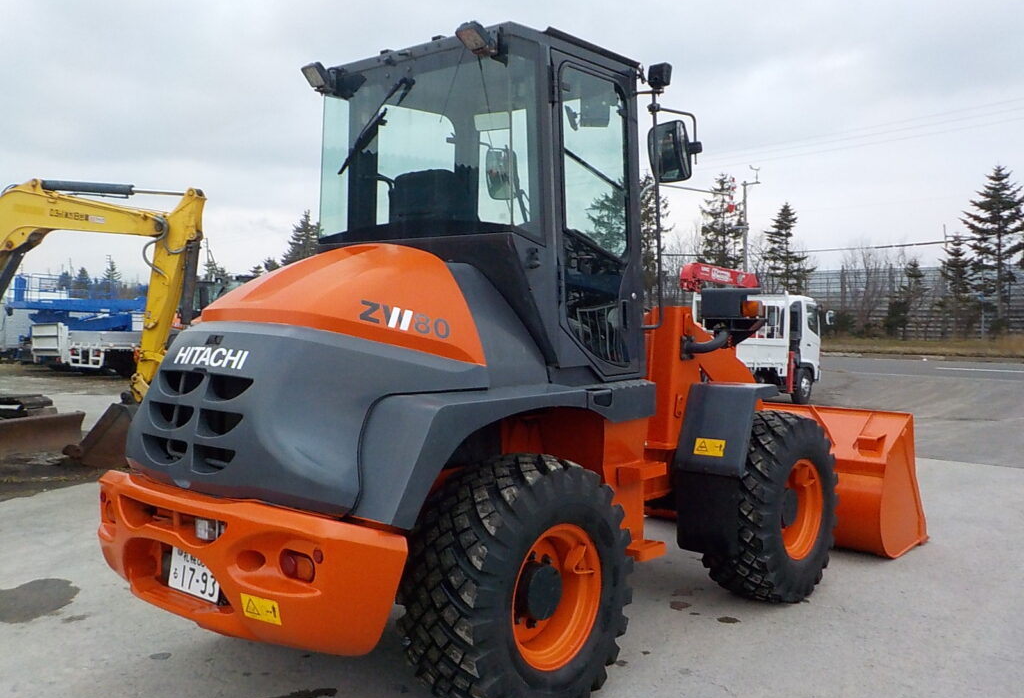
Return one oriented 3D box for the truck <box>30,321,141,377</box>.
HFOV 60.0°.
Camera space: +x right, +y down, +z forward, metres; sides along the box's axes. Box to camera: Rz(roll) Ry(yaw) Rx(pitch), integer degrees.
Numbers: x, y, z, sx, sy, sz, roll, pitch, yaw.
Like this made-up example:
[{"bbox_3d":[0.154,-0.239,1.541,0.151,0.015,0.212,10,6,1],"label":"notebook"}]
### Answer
[{"bbox_3d":[-12.507,-0.177,28.272,2.050,1.950,5.000,1,2,40],"label":"truck"}]

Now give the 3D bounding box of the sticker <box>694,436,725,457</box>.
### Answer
[{"bbox_3d":[1.073,0.535,4.810,0.180,0.090,0.004,2,-15,43],"label":"sticker"}]

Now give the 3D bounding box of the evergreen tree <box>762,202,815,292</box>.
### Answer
[{"bbox_3d":[18.581,-4.805,60.115,3.700,10.340,3.700,0,1,0],"label":"evergreen tree"}]

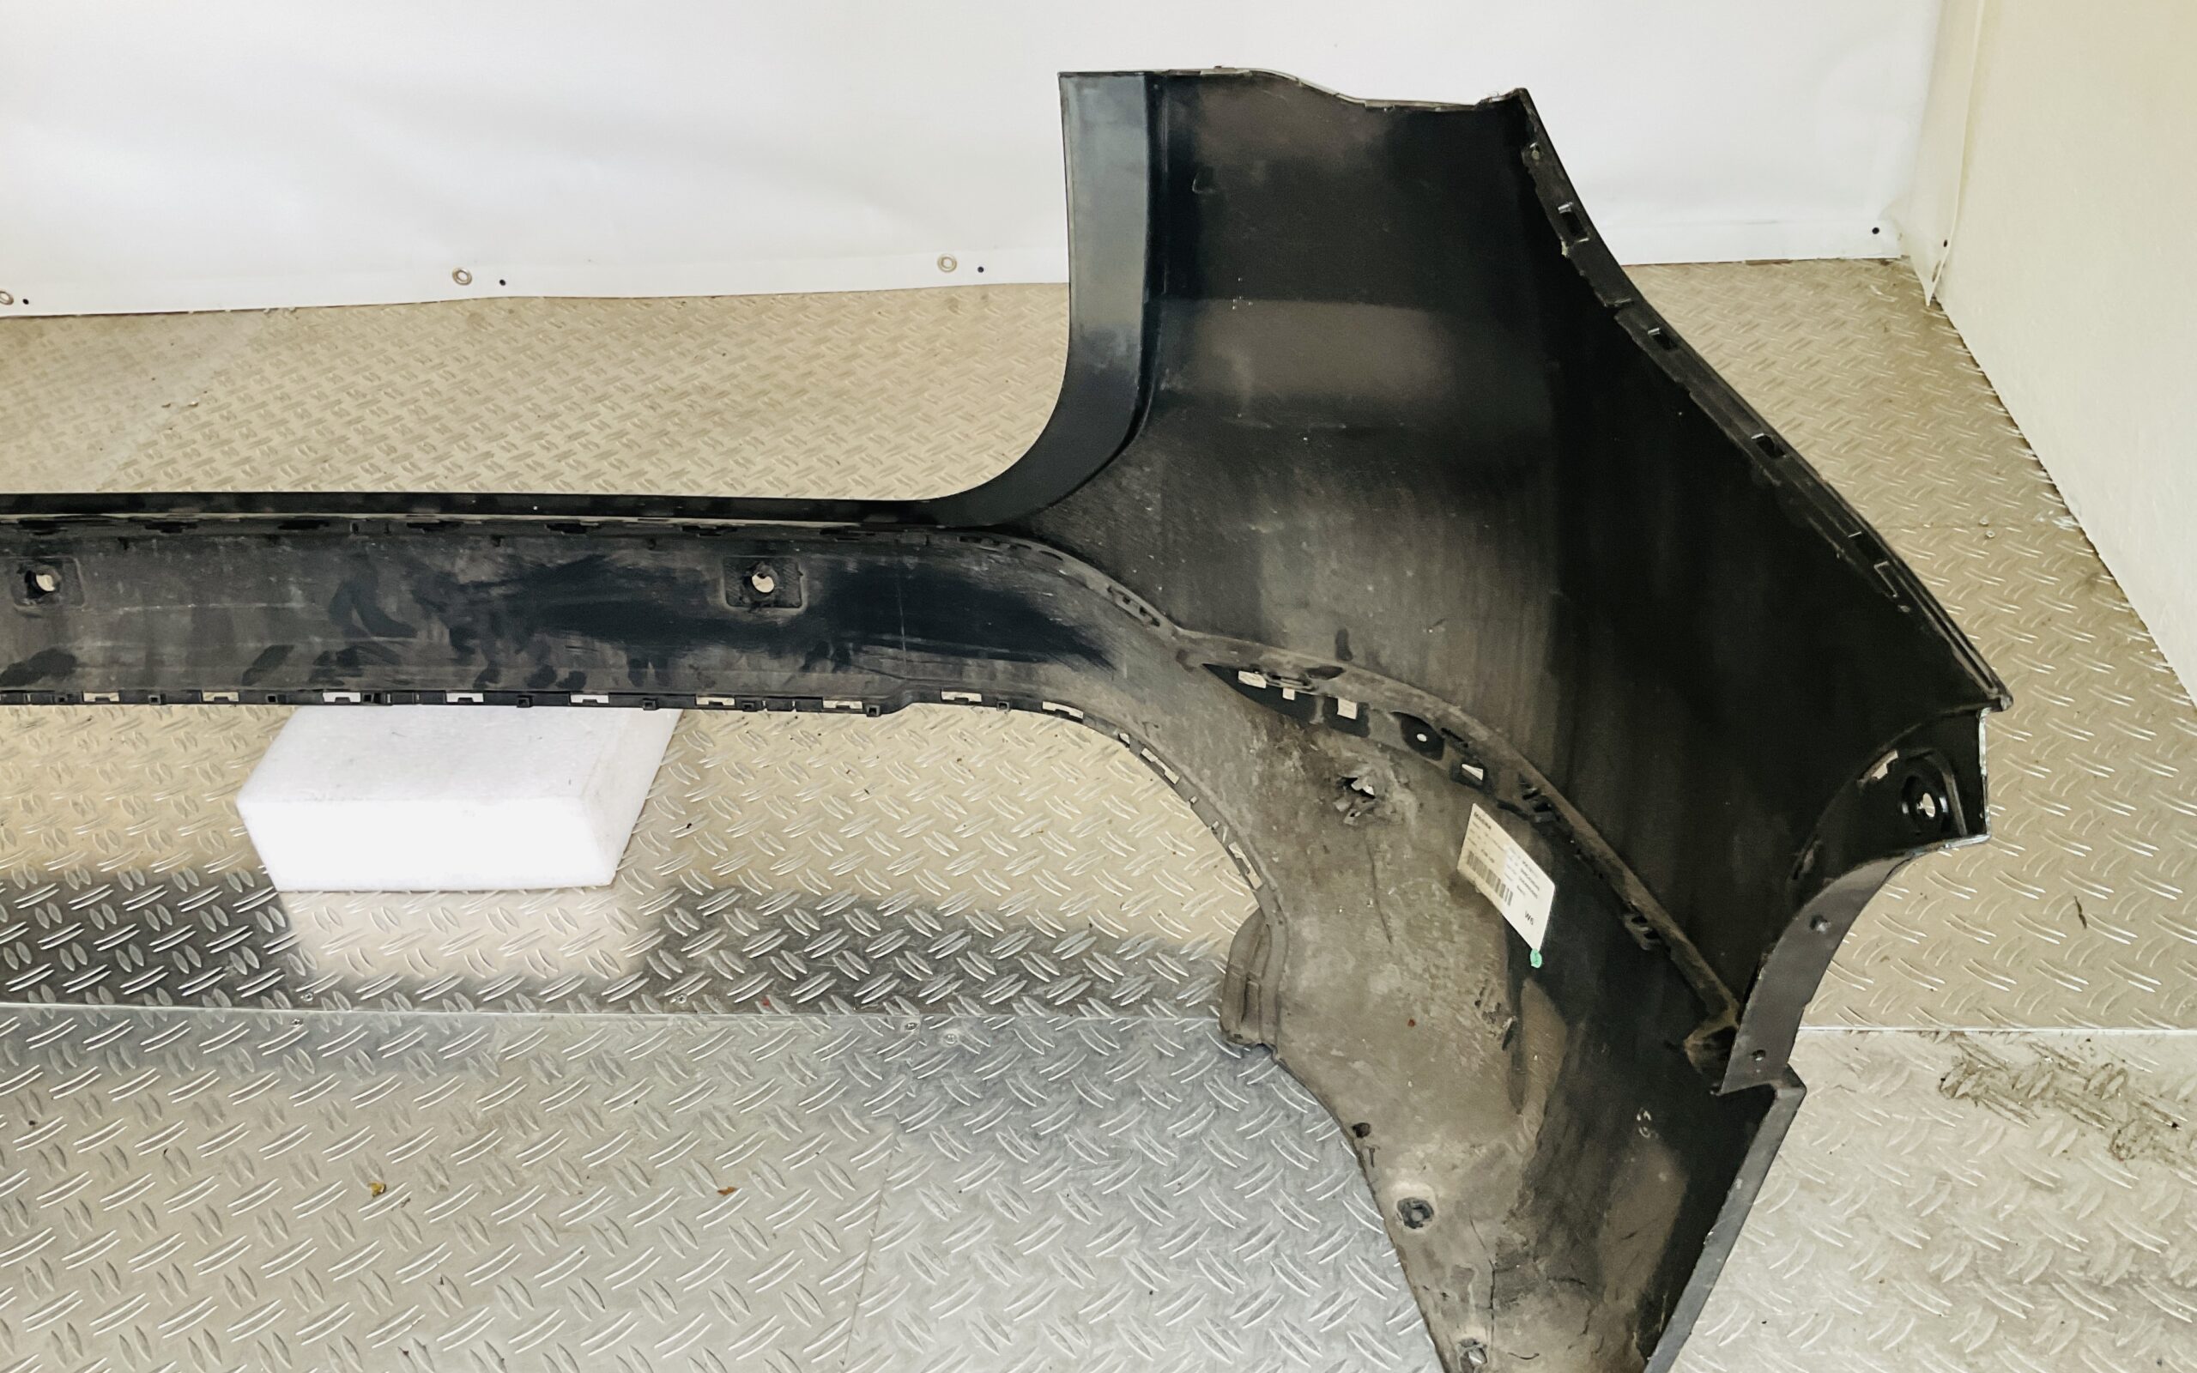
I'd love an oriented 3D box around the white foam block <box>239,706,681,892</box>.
[{"bbox_3d":[-0.465,0.036,1.393,0.247,0.081,0.257,-1,36,5],"label":"white foam block"}]

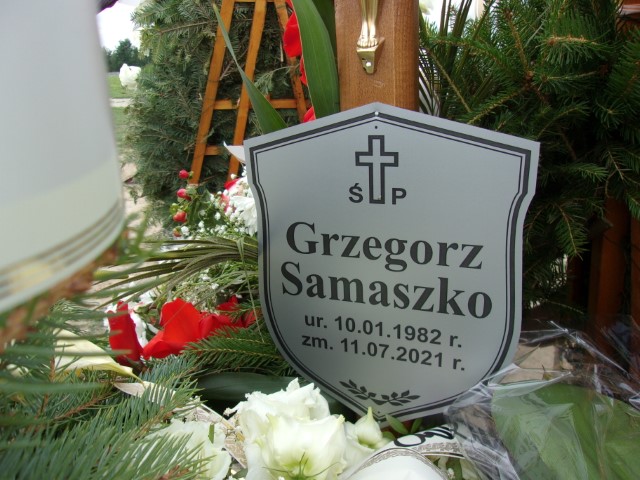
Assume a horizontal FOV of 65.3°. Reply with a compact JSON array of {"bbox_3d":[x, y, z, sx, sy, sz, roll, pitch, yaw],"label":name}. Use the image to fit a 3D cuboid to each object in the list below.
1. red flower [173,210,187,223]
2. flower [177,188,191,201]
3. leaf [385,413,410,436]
[{"bbox_3d":[-0.155,-0.026,0.550,0.014,0.013,0.013,-5,20,-6],"label":"red flower"},{"bbox_3d":[-0.150,-0.050,0.550,0.014,0.013,0.013,-5,20,-6],"label":"flower"},{"bbox_3d":[0.064,0.153,0.410,0.011,0.028,0.007,-49,9,-9],"label":"leaf"}]

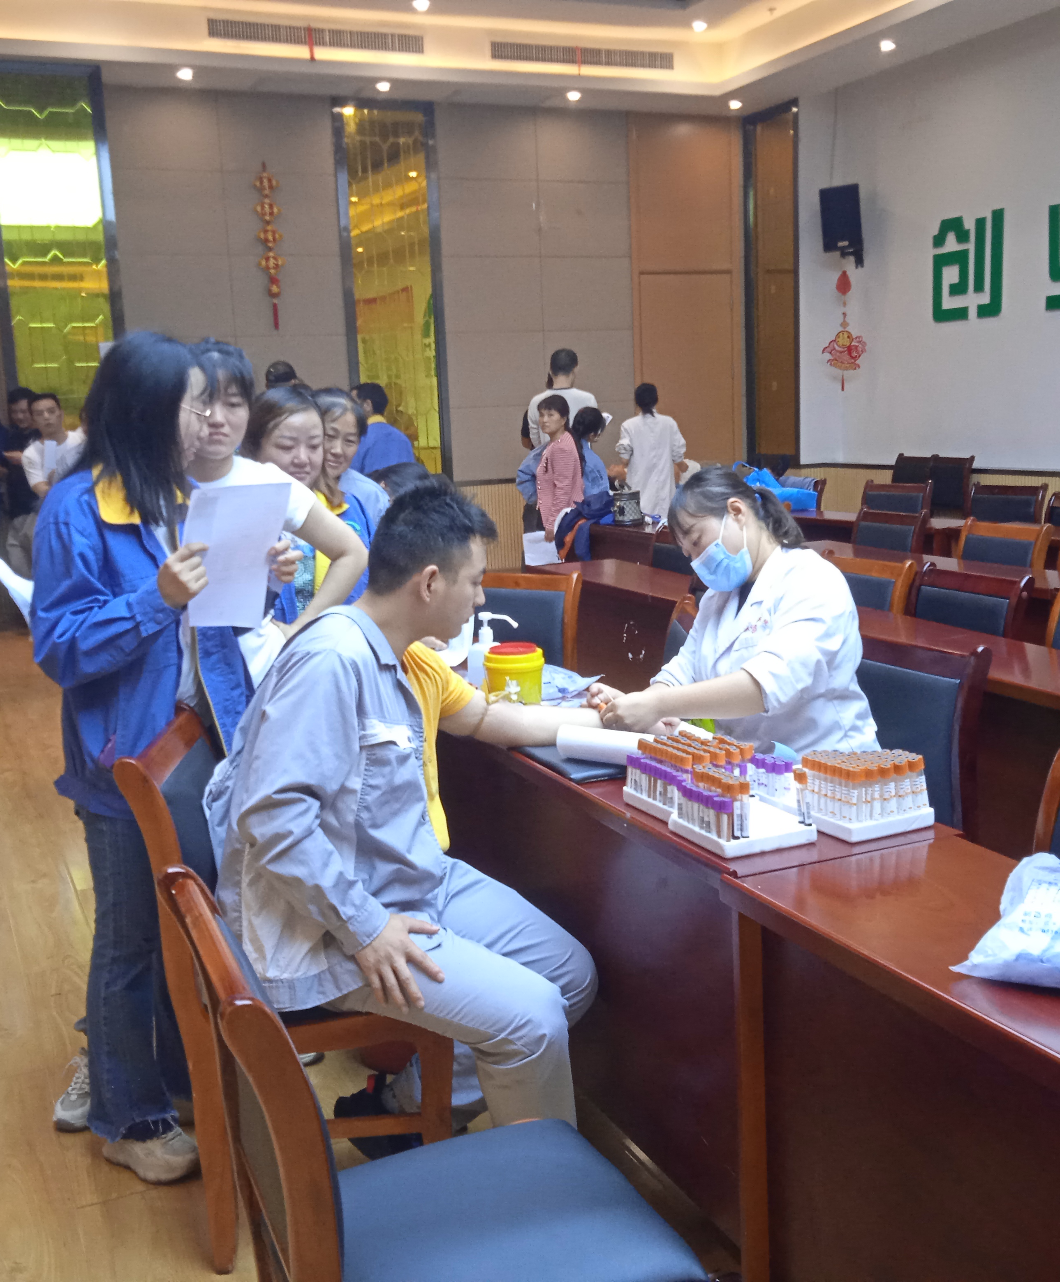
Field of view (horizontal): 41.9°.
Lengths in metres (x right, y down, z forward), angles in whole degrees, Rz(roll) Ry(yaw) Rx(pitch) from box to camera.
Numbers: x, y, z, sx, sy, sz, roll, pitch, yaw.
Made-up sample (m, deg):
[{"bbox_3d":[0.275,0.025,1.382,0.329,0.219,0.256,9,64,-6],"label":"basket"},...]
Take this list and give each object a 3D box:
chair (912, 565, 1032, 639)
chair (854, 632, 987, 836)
[{"bbox_3d":[1.062,0.265,3.922,0.550,0.920,0.455,-7,11,-23],"label":"chair"},{"bbox_3d":[0.636,0.448,2.988,0.550,0.920,0.455,-7,11,-24],"label":"chair"}]

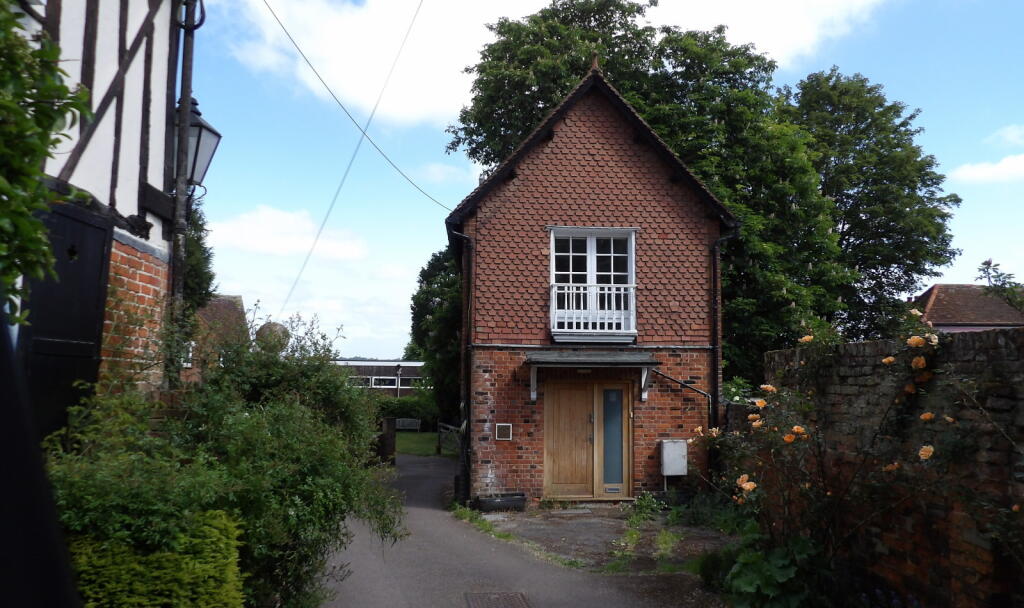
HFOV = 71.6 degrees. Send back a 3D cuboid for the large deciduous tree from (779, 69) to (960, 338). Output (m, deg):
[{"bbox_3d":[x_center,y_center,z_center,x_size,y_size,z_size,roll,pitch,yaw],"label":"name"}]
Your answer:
[{"bbox_3d":[14.027,-1.870,28.271,7.887,15.508,7.493,1,-5,0],"label":"large deciduous tree"}]

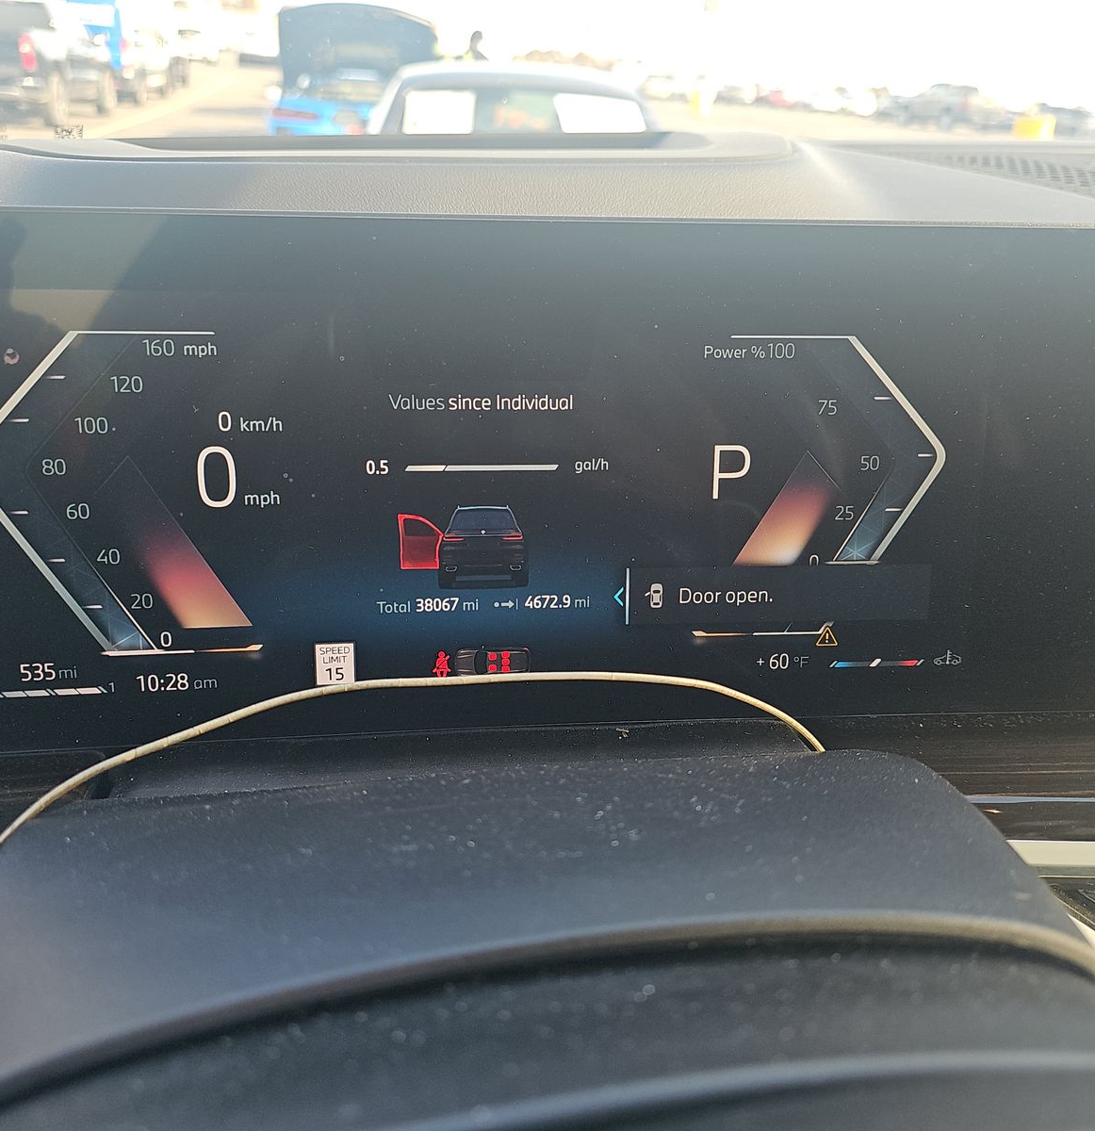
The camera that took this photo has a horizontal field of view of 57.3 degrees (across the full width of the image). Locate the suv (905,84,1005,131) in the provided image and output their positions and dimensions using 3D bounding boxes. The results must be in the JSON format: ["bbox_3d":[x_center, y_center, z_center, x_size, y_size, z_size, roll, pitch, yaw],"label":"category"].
[{"bbox_3d":[17.444,-19.945,43.577,1.950,1.820,5.400,-3,27,-12],"label":"suv"}]

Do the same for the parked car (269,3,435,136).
[{"bbox_3d":[-2.052,-4.967,10.876,1.880,1.800,4.750,-2,27,-11],"label":"parked car"}]

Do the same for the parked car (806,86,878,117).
[{"bbox_3d":[15.654,-24.803,53.486,1.850,1.650,4.600,-3,27,-12],"label":"parked car"}]

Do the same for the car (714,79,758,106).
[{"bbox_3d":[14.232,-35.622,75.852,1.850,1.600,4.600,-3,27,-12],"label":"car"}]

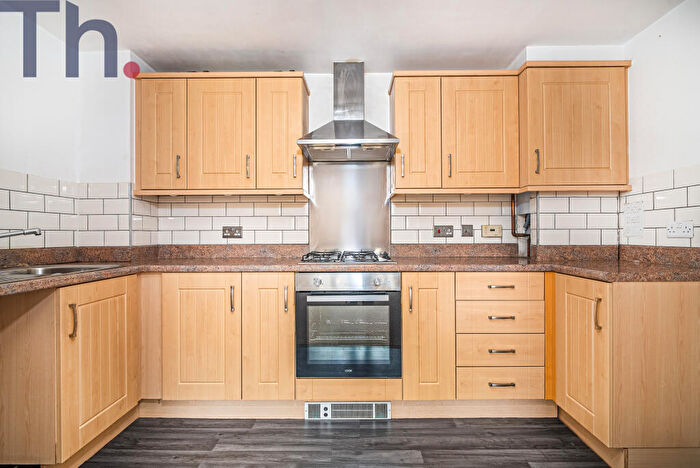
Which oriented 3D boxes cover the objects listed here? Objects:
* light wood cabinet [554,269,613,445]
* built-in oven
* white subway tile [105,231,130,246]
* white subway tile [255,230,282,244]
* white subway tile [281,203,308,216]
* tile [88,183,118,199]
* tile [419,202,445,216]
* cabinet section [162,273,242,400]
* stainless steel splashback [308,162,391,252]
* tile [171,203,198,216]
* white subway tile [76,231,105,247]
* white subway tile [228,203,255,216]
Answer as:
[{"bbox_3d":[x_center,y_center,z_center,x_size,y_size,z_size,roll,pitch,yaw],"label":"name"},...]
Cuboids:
[{"bbox_3d":[1.420,0.572,1.534,0.575,0.725,0.375,0,0,0],"label":"light wood cabinet"},{"bbox_3d":[-0.006,0.515,2.015,0.595,0.595,0.550,0,0,0],"label":"built-in oven"},{"bbox_3d":[-1.513,0.031,2.030,0.167,0.100,0.010,0,0,0],"label":"white subway tile"},{"bbox_3d":[-0.595,0.027,2.285,0.200,0.100,0.010,0,0,0],"label":"white subway tile"},{"bbox_3d":[-0.408,-0.183,2.304,0.200,0.100,0.010,0,0,0],"label":"white subway tile"},{"bbox_3d":[-1.617,-0.281,2.043,0.198,0.100,0.010,0,0,0],"label":"tile"},{"bbox_3d":[0.610,-0.182,2.295,0.200,0.100,0.010,0,0,0],"label":"tile"},{"bbox_3d":[-0.830,0.578,2.030,0.450,0.717,0.560,0,0,0],"label":"cabinet section"},{"bbox_3d":[0.001,-0.177,2.283,0.600,0.700,0.010,0,0,0],"label":"stainless steel splashback"},{"bbox_3d":[-1.212,-0.180,2.295,0.200,0.100,0.010,0,0,0],"label":"tile"},{"bbox_3d":[-1.685,0.031,2.030,0.172,0.100,0.010,0,0,0],"label":"white subway tile"},{"bbox_3d":[-0.811,-0.181,2.299,0.200,0.100,0.009,0,0,1],"label":"white subway tile"}]

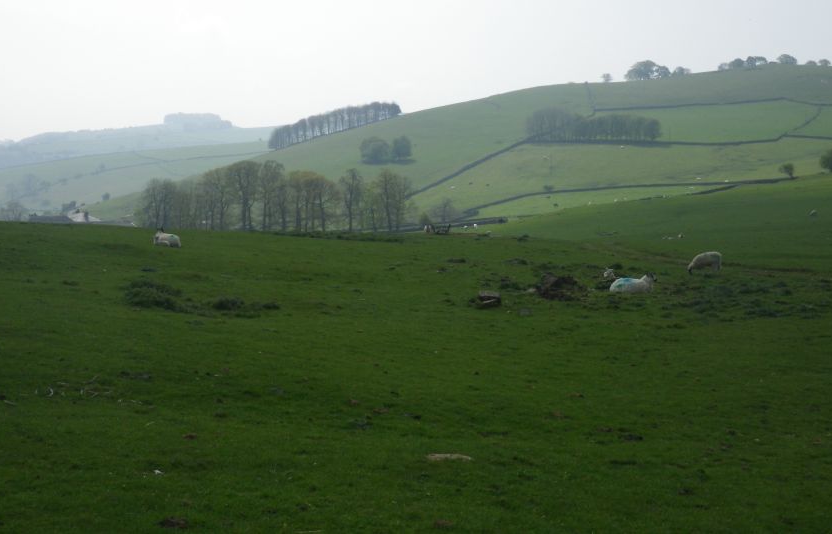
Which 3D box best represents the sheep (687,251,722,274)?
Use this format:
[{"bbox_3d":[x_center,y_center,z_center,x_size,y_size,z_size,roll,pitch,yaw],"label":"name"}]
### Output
[{"bbox_3d":[9.273,-0.121,34.000,1.100,0.780,0.420,1,2,16],"label":"sheep"}]

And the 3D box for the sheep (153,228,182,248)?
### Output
[{"bbox_3d":[-8.457,-0.970,36.000,1.080,0.680,0.470,-2,3,-35],"label":"sheep"}]

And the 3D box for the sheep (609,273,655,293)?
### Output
[{"bbox_3d":[5.840,0.438,28.500,1.200,0.570,0.500,0,2,-10],"label":"sheep"}]

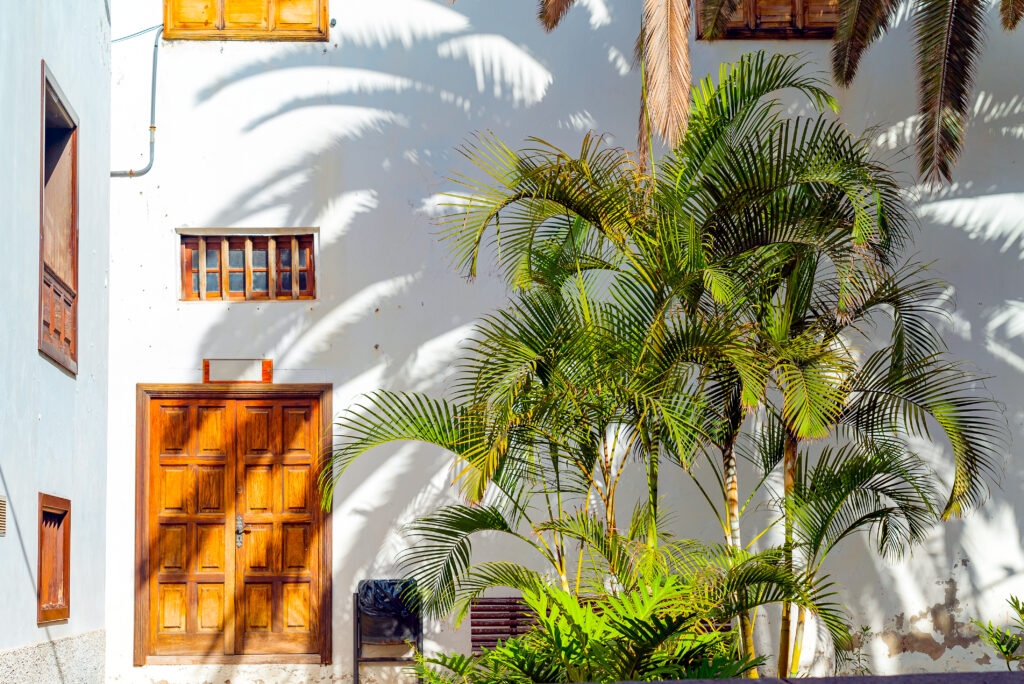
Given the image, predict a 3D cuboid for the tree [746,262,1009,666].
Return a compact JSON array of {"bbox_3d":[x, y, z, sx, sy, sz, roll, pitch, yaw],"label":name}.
[{"bbox_3d":[2.395,0.867,11.700,1.960,2.933,1.700,0,-2,0],"label":"tree"}]

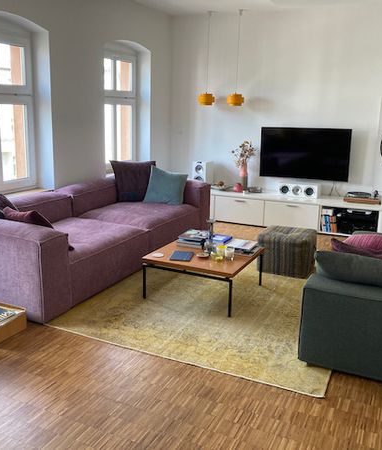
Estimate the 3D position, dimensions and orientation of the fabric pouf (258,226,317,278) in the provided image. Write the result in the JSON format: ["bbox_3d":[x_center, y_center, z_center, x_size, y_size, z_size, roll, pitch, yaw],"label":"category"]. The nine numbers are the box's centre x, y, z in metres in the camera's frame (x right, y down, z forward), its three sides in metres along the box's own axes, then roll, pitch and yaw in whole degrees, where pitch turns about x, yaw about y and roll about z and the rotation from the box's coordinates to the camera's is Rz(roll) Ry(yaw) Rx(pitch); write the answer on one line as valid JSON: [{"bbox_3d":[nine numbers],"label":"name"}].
[{"bbox_3d":[0.994,0.262,4.924,0.479,0.392,0.471,7,14,23],"label":"fabric pouf"}]

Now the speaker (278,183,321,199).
[{"bbox_3d":[1.473,-0.481,6.557,0.532,0.180,0.280,7,14,25],"label":"speaker"}]

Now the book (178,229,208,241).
[{"bbox_3d":[0.046,0.102,4.572,0.243,0.027,0.350,7,14,23],"label":"book"}]

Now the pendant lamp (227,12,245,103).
[{"bbox_3d":[0.636,-2.258,6.593,0.258,1.259,0.258,7,14,25],"label":"pendant lamp"}]

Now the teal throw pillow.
[{"bbox_3d":[-0.306,-0.493,6.093,0.500,0.460,0.160,7,-2,23],"label":"teal throw pillow"}]

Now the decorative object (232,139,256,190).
[{"bbox_3d":[0.779,-0.854,7.087,0.310,0.716,0.270,7,14,23],"label":"decorative object"}]

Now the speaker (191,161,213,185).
[{"bbox_3d":[0.182,-0.767,7.191,0.208,0.390,0.335,7,14,25],"label":"speaker"}]

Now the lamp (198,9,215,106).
[{"bbox_3d":[0.244,-2.397,7.029,0.251,1.308,0.251,1,13,0],"label":"lamp"}]

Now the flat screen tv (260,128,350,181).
[{"bbox_3d":[1.555,-0.970,6.649,1.223,0.695,0.060,7,14,25],"label":"flat screen tv"}]

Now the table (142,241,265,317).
[{"bbox_3d":[0.128,0.414,4.146,0.776,0.358,0.797,7,14,25],"label":"table"}]

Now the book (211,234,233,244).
[{"bbox_3d":[0.241,0.132,4.355,0.201,0.025,0.200,7,14,25],"label":"book"}]

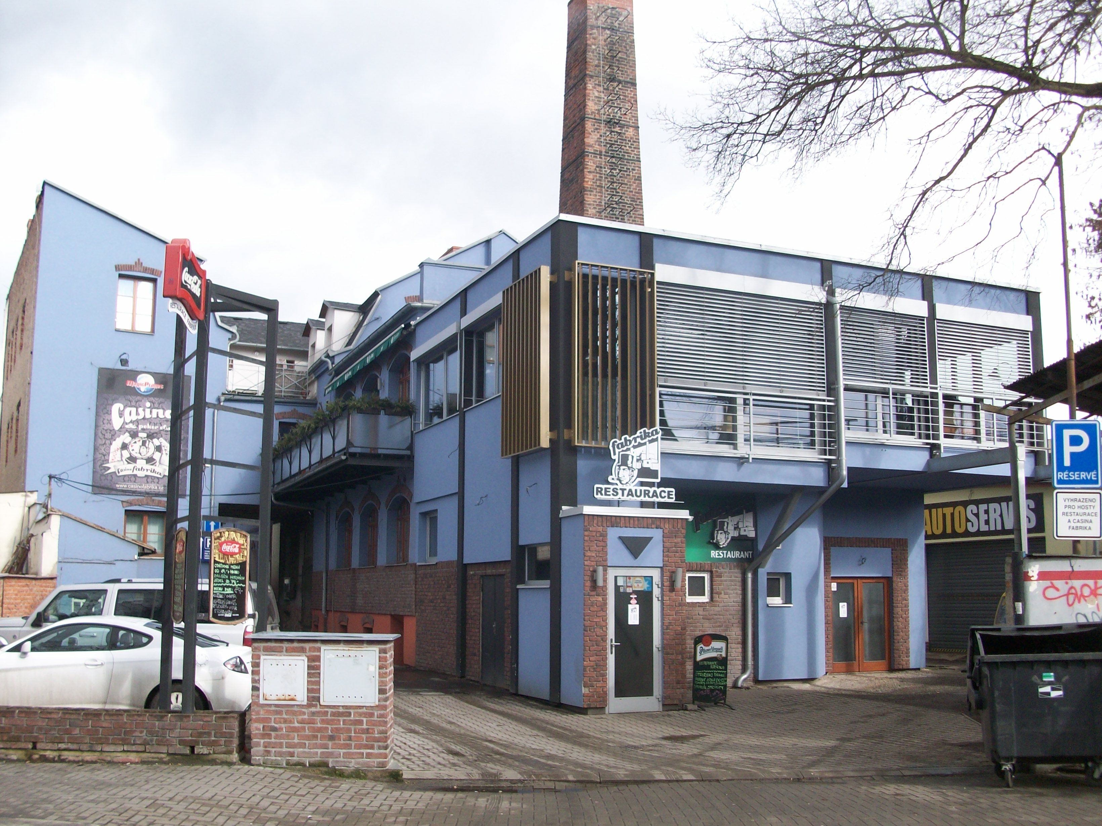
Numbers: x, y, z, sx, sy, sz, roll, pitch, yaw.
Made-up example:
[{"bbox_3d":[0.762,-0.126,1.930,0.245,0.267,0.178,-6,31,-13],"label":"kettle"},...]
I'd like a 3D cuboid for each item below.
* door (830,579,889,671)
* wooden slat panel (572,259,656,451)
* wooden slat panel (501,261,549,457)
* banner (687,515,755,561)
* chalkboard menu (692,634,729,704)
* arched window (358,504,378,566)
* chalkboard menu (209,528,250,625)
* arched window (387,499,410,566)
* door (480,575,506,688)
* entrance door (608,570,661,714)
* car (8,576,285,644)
[{"bbox_3d":[6.599,4.513,23.120,1.600,1.980,0.100,4,-10,-23],"label":"door"},{"bbox_3d":[1.085,-0.947,18.085,1.480,3.100,0.160,4,-10,-23],"label":"wooden slat panel"},{"bbox_3d":[-0.470,-0.835,18.868,0.150,3.080,1.800,4,-10,-23],"label":"wooden slat panel"},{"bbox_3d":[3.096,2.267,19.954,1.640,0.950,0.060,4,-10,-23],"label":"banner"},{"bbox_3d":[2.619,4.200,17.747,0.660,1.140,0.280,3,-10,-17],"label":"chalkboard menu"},{"bbox_3d":[-4.707,3.210,28.477,0.220,1.700,1.780,4,-10,-23],"label":"arched window"},{"bbox_3d":[-3.293,1.673,11.100,0.050,0.970,0.540,-5,-11,28],"label":"chalkboard menu"},{"bbox_3d":[-3.601,2.809,25.992,0.220,1.700,1.780,4,-10,-23],"label":"arched window"},{"bbox_3d":[-1.066,4.019,20.032,0.100,2.010,1.330,4,-10,-23],"label":"door"},{"bbox_3d":[1.323,3.569,17.040,0.970,2.230,0.100,4,-10,-23],"label":"entrance door"},{"bbox_3d":[-6.487,3.428,16.243,4.700,1.820,1.870,0,-9,1],"label":"car"}]

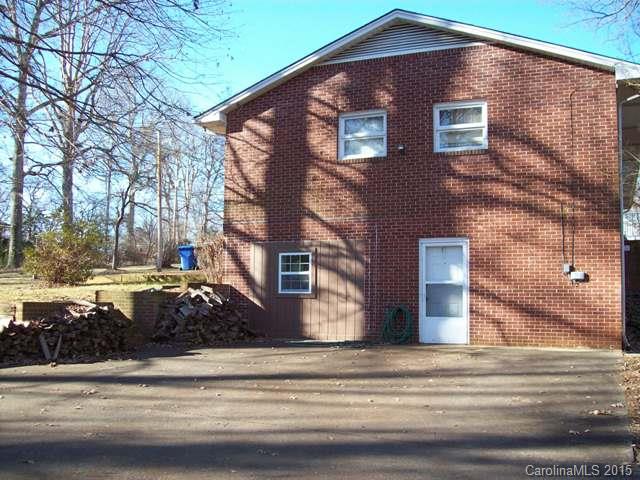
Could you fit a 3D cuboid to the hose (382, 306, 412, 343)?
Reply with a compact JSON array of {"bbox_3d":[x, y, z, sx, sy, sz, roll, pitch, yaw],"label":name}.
[{"bbox_3d":[1.545,1.697,13.381,0.613,0.779,0.200,-2,-6,21],"label":"hose"}]

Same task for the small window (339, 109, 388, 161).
[{"bbox_3d":[0.913,-2.218,14.166,1.068,0.990,0.120,-2,-6,21],"label":"small window"}]

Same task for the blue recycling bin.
[{"bbox_3d":[-5.963,0.825,30.000,0.680,1.090,0.780,0,-6,5],"label":"blue recycling bin"}]

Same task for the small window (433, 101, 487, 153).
[{"bbox_3d":[2.835,-2.280,13.422,1.076,0.981,0.120,-2,-6,21],"label":"small window"}]

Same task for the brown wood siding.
[{"bbox_3d":[-0.298,1.074,14.277,2.641,2.098,0.100,-2,-6,21],"label":"brown wood siding"}]

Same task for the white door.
[{"bbox_3d":[2.460,1.023,13.206,0.980,2.078,0.120,-2,-6,21],"label":"white door"}]

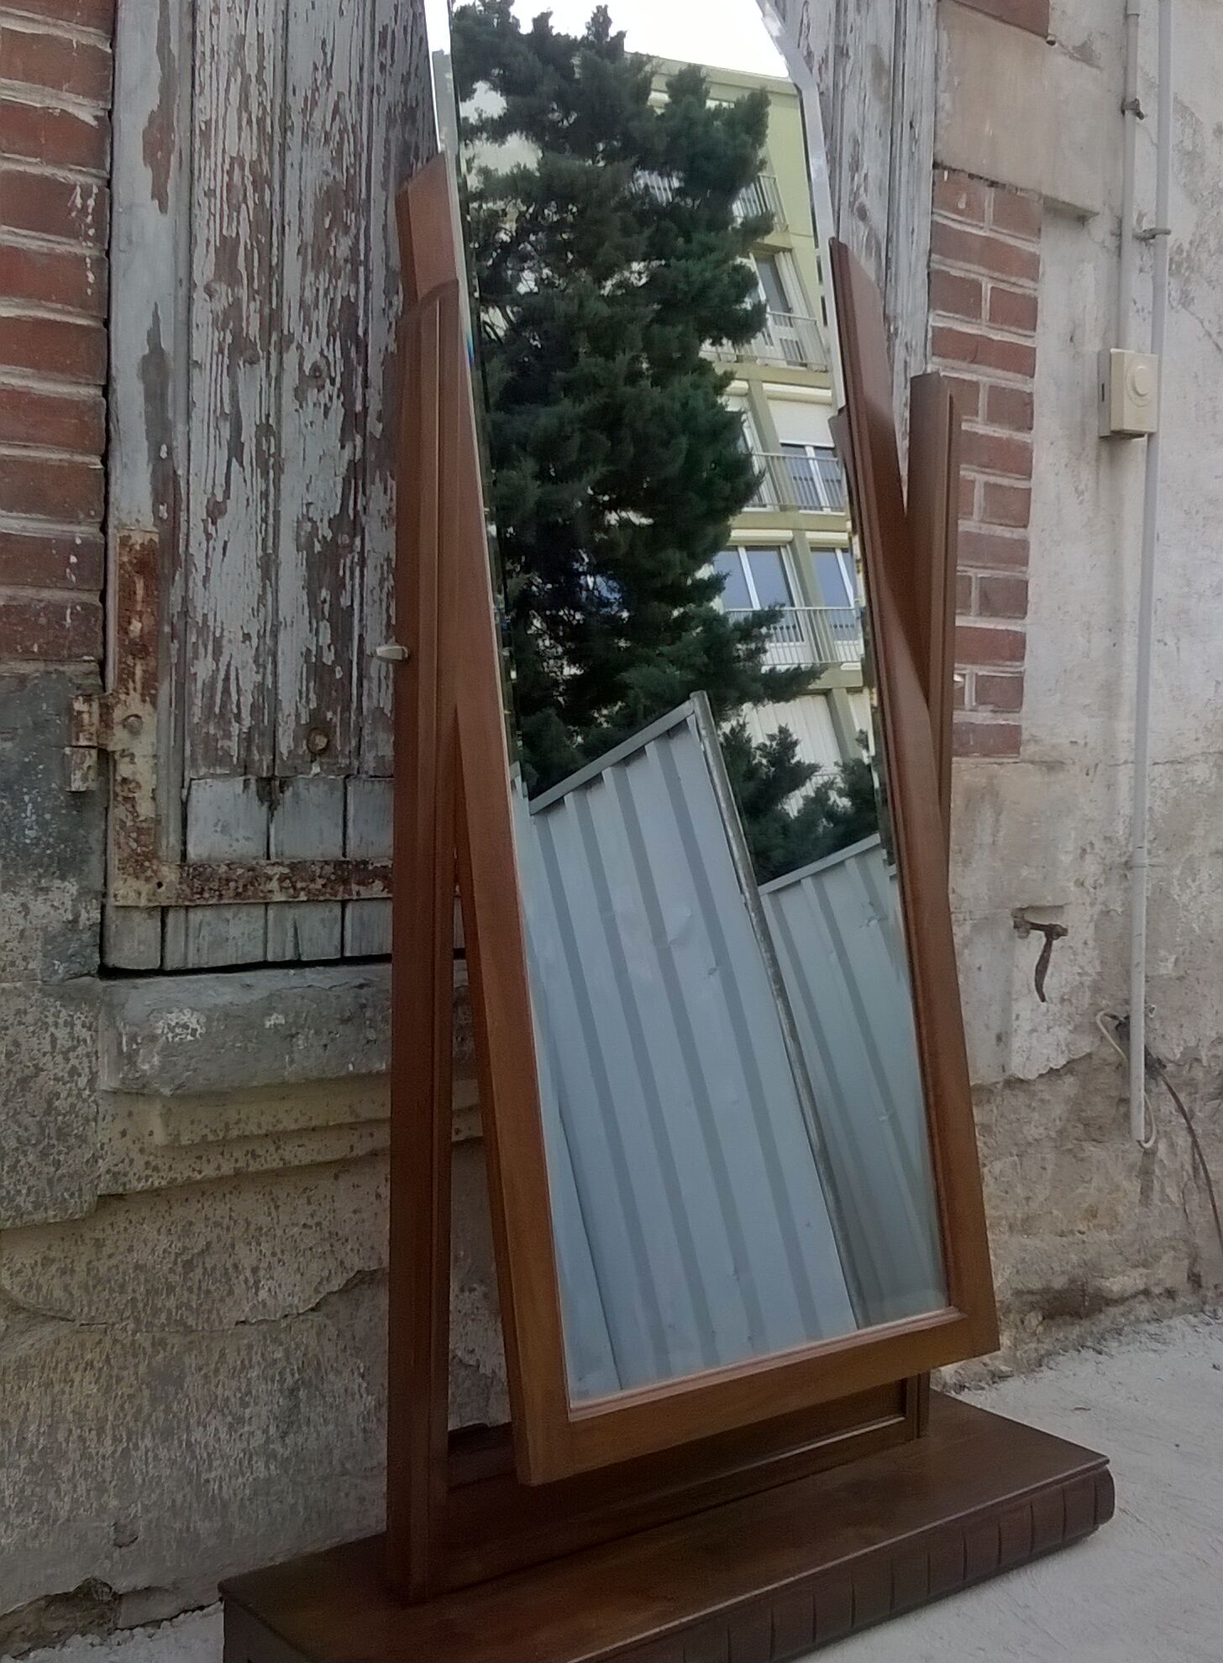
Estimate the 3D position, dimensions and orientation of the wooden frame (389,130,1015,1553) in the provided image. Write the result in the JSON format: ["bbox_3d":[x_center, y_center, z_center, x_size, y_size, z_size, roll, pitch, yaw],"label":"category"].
[{"bbox_3d":[0.087,0.030,1.980,0.726,1.377,0.318,-2,5,-38],"label":"wooden frame"}]

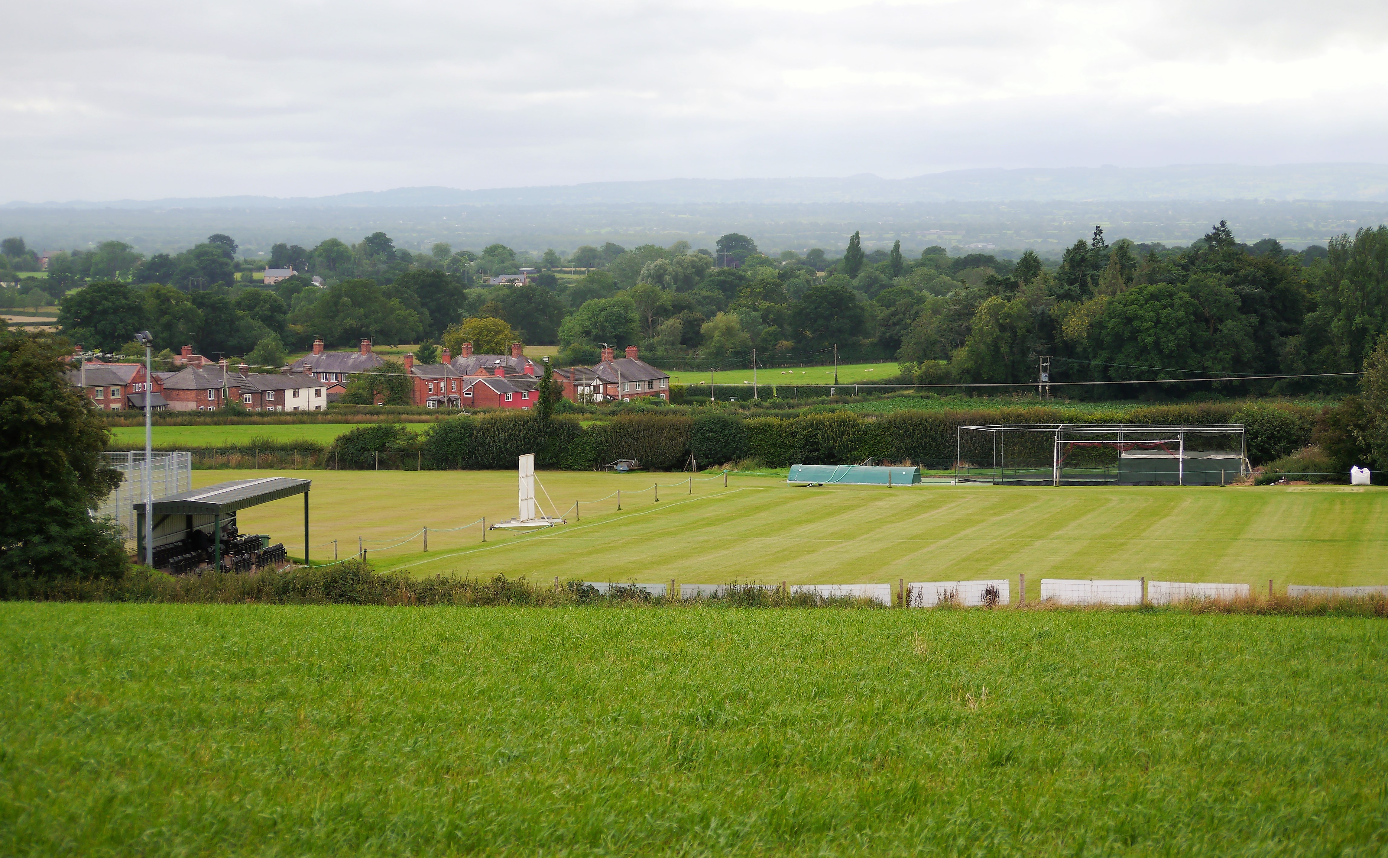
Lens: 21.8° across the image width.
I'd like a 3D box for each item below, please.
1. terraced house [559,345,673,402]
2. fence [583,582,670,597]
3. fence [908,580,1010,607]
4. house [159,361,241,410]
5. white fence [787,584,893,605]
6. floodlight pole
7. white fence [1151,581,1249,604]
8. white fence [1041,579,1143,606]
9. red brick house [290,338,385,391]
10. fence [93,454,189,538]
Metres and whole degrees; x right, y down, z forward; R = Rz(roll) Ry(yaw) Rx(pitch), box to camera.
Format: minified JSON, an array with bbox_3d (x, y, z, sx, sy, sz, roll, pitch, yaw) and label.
[{"bbox_3d":[-11.754,-7.918,555.000,8.300,9.600,17.500,3,5,37],"label":"terraced house"},{"bbox_3d":[-1.869,4.024,87.000,2.440,0.610,0.050,0,4,0],"label":"fence"},{"bbox_3d":[6.390,3.985,87.000,2.440,0.610,0.050,0,4,0],"label":"fence"},{"bbox_3d":[-67.705,-5.598,497.000,6.300,8.300,9.200,4,5,44],"label":"house"},{"bbox_3d":[3.536,4.058,87.000,2.440,0.610,0.050,0,4,0],"label":"white fence"},{"bbox_3d":[-18.622,0.702,123.000,0.500,8.000,0.550,0,4,0],"label":"floodlight pole"},{"bbox_3d":[12.181,3.998,87.000,2.440,0.610,0.050,0,4,0],"label":"white fence"},{"bbox_3d":[9.589,3.946,87.000,2.440,0.610,0.050,0,4,0],"label":"white fence"},{"bbox_3d":[-54.923,-8.494,560.000,16.500,10.000,7.500,2,4,22],"label":"red brick house"},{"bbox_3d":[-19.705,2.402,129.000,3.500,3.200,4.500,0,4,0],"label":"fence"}]

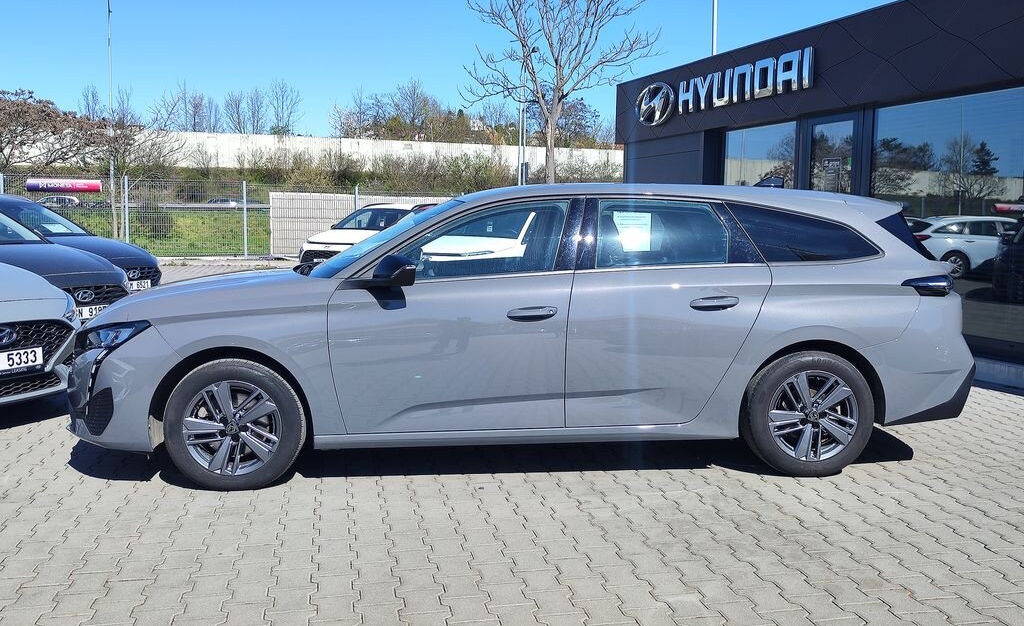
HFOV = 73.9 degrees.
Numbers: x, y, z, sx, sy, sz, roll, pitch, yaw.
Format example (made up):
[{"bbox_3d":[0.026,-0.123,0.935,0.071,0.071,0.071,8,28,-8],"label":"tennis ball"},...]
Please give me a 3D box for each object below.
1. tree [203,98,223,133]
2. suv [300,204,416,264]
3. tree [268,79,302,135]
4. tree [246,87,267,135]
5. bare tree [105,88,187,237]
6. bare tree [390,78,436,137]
[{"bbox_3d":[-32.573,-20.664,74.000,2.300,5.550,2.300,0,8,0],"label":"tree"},{"bbox_3d":[-2.380,-1.370,13.500,1.790,1.510,4.180,4,9,27],"label":"suv"},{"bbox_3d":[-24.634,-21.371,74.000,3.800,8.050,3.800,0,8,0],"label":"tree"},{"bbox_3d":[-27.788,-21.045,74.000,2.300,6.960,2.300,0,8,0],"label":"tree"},{"bbox_3d":[-9.965,-4.024,18.500,2.400,4.210,2.400,0,8,0],"label":"bare tree"},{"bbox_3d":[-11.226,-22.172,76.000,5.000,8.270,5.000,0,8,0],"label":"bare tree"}]

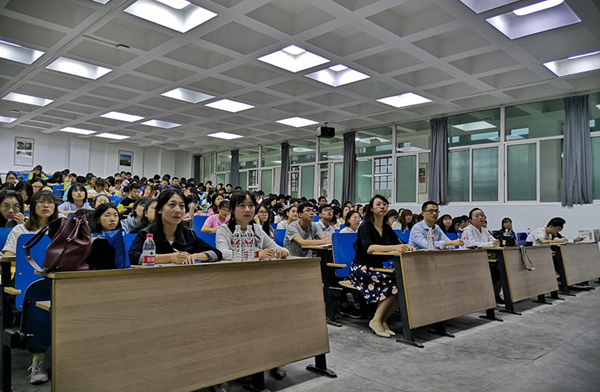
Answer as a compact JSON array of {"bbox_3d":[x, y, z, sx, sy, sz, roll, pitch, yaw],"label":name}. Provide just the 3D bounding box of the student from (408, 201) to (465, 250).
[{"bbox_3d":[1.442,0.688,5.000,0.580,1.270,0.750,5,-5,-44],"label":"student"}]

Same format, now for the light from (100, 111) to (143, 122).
[{"bbox_3d":[-4.935,-2.219,12.555,0.900,0.090,0.900,5,-5,-45],"label":"light"}]

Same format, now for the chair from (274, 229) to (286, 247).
[{"bbox_3d":[-0.003,0.853,5.263,0.520,0.910,0.480,-2,-5,45],"label":"chair"}]

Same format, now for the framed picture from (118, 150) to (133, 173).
[{"bbox_3d":[-6.671,-1.259,17.298,0.045,0.928,0.592,-2,-5,45],"label":"framed picture"}]

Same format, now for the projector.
[{"bbox_3d":[0.736,-1.797,12.757,0.420,0.220,0.330,3,-4,-28],"label":"projector"}]

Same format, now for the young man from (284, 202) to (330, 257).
[{"bbox_3d":[0.139,0.689,5.056,0.680,1.220,0.490,-2,-5,45],"label":"young man"}]

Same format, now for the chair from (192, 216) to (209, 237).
[{"bbox_3d":[-1.253,0.767,6.581,0.480,0.910,0.520,5,-4,-45],"label":"chair"}]

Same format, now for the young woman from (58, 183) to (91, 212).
[{"bbox_3d":[-2.578,0.439,5.205,0.460,1.170,0.720,5,-5,-44],"label":"young woman"}]

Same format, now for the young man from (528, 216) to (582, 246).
[{"bbox_3d":[4.190,0.959,7.649,0.520,1.180,0.750,5,-5,-45],"label":"young man"}]

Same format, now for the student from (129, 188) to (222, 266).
[{"bbox_3d":[-0.772,0.556,2.733,0.680,1.170,0.570,-2,-5,45],"label":"student"}]

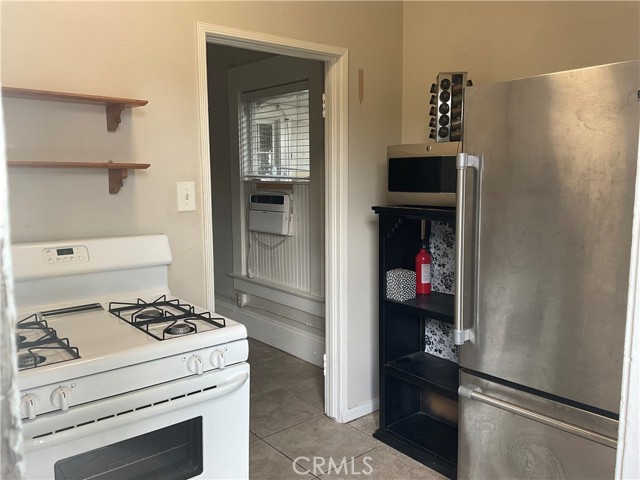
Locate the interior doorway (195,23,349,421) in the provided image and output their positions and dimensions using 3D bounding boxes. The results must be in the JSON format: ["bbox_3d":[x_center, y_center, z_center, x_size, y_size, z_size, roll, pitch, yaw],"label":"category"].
[{"bbox_3d":[-0.221,0.051,2.746,0.885,2.072,0.140,-6,8,-39],"label":"interior doorway"}]

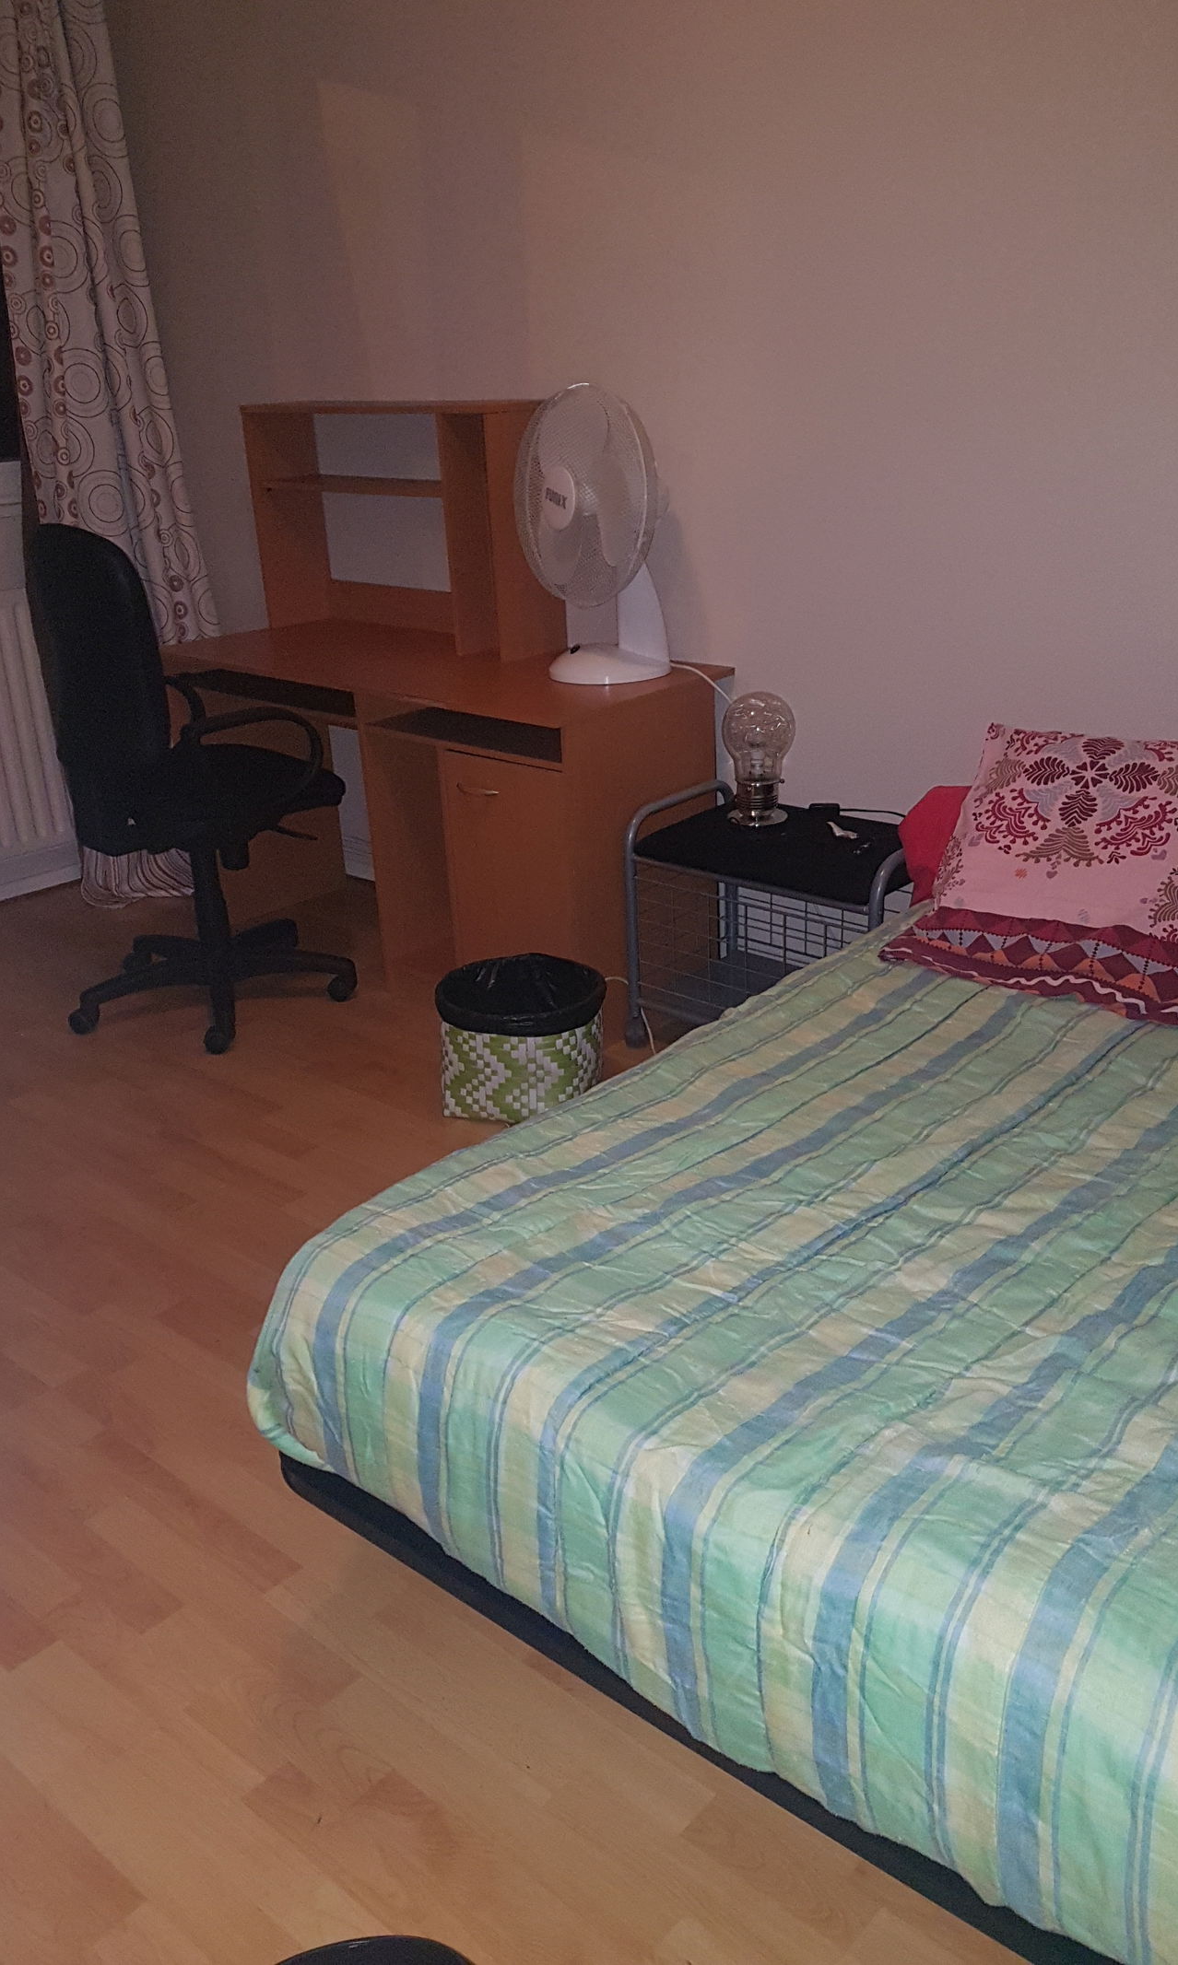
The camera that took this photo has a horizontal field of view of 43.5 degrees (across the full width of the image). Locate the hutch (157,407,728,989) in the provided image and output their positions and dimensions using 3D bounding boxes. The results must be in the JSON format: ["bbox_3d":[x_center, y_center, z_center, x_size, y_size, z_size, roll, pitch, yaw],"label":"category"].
[{"bbox_3d":[-0.353,-0.629,3.350,1.335,1.264,0.496,18,31,39],"label":"hutch"}]

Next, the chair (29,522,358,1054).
[{"bbox_3d":[-0.920,-0.464,3.258,0.620,1.080,0.640,19,31,41],"label":"chair"}]

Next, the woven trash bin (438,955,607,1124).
[{"bbox_3d":[-0.125,0.121,2.874,0.315,0.245,0.315,-2,23,1],"label":"woven trash bin"}]

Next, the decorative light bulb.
[{"bbox_3d":[0.347,-0.465,3.029,0.152,0.264,0.152,-2,23,1],"label":"decorative light bulb"}]

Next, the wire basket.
[{"bbox_3d":[0.412,-0.090,2.966,0.575,0.513,0.390,16,30,37],"label":"wire basket"}]

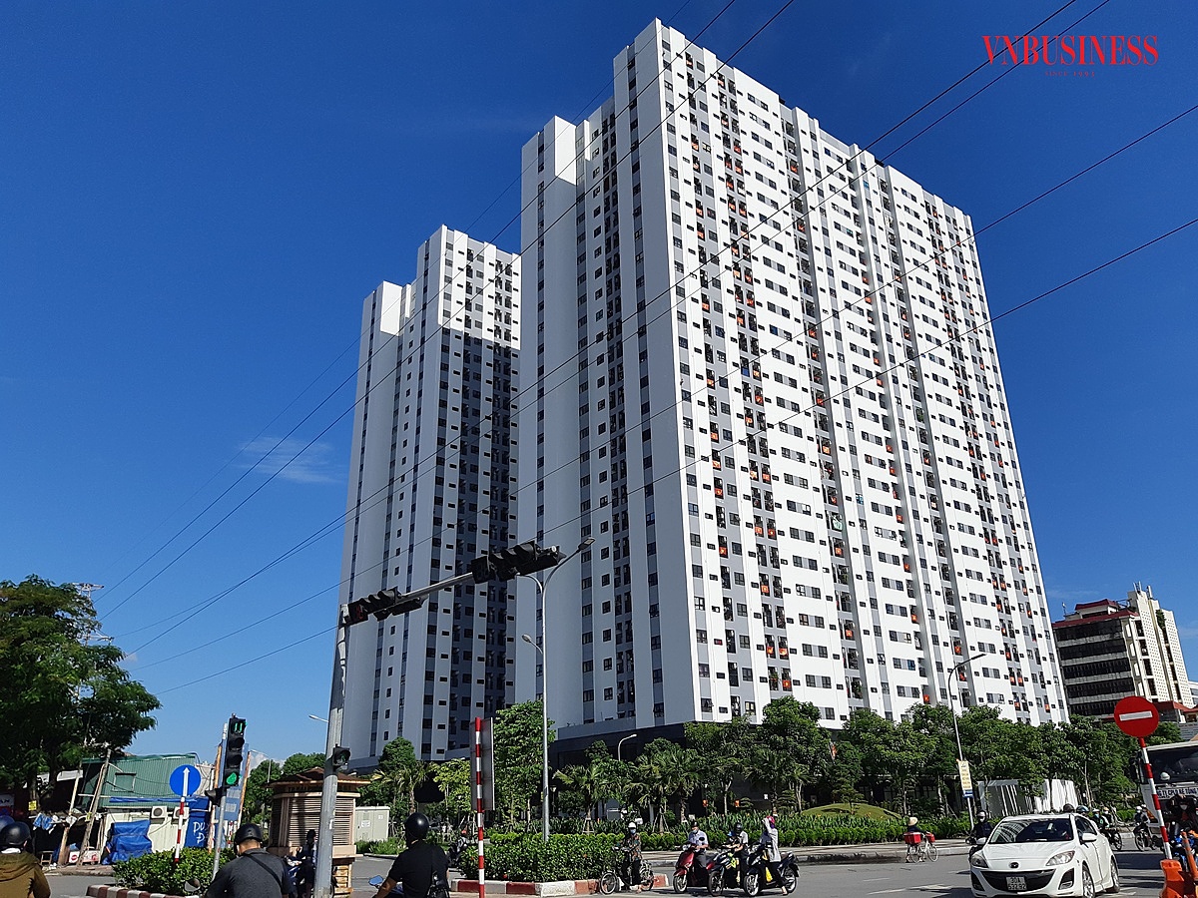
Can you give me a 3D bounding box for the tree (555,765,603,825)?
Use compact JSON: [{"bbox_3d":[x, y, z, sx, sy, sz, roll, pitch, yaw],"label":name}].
[{"bbox_3d":[-1.055,19.204,48.898,2.900,3.840,2.900,-1,-22,-1],"label":"tree"}]

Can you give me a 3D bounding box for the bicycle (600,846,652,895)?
[{"bbox_3d":[0.705,10.491,22.300,1.620,1.050,0.580,16,-28,-36],"label":"bicycle"}]

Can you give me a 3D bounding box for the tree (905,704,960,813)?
[{"bbox_3d":[20.782,19.795,56.022,3.600,7.200,3.600,-8,-23,18],"label":"tree"}]

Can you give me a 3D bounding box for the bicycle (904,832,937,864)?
[{"bbox_3d":[10.913,13.529,30.500,1.600,1.000,0.550,13,-26,-31],"label":"bicycle"}]

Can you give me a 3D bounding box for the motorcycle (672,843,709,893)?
[{"bbox_3d":[2.528,10.684,22.900,0.680,1.120,1.850,-21,-29,39],"label":"motorcycle"}]

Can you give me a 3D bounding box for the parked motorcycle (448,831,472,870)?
[{"bbox_3d":[-4.806,14.102,31.500,0.700,1.200,1.800,-9,-24,18],"label":"parked motorcycle"}]

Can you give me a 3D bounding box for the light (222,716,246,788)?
[{"bbox_3d":[-7.502,6.240,18.500,0.380,1.370,0.380,-21,-29,39],"label":"light"}]

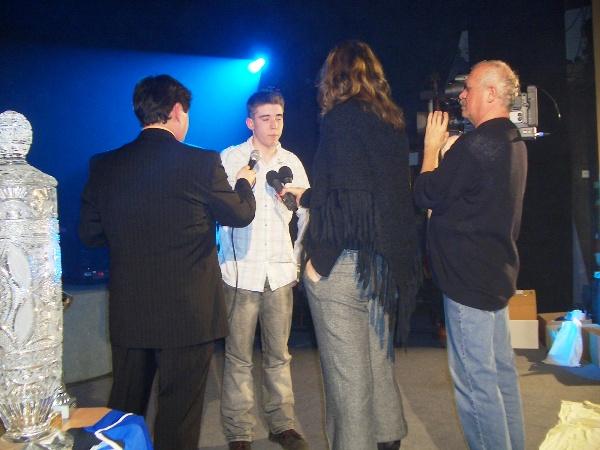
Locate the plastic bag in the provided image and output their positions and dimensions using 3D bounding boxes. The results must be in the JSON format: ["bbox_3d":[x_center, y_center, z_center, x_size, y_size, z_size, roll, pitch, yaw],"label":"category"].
[{"bbox_3d":[1.895,0.810,4.340,0.270,0.380,0.180,-2,0,18],"label":"plastic bag"}]

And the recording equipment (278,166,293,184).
[{"bbox_3d":[-0.045,-0.158,2.514,0.056,0.185,0.056,-13,-24,-6],"label":"recording equipment"}]

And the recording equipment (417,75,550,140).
[{"bbox_3d":[0.799,-0.523,2.700,0.510,0.270,0.230,-2,0,10],"label":"recording equipment"}]

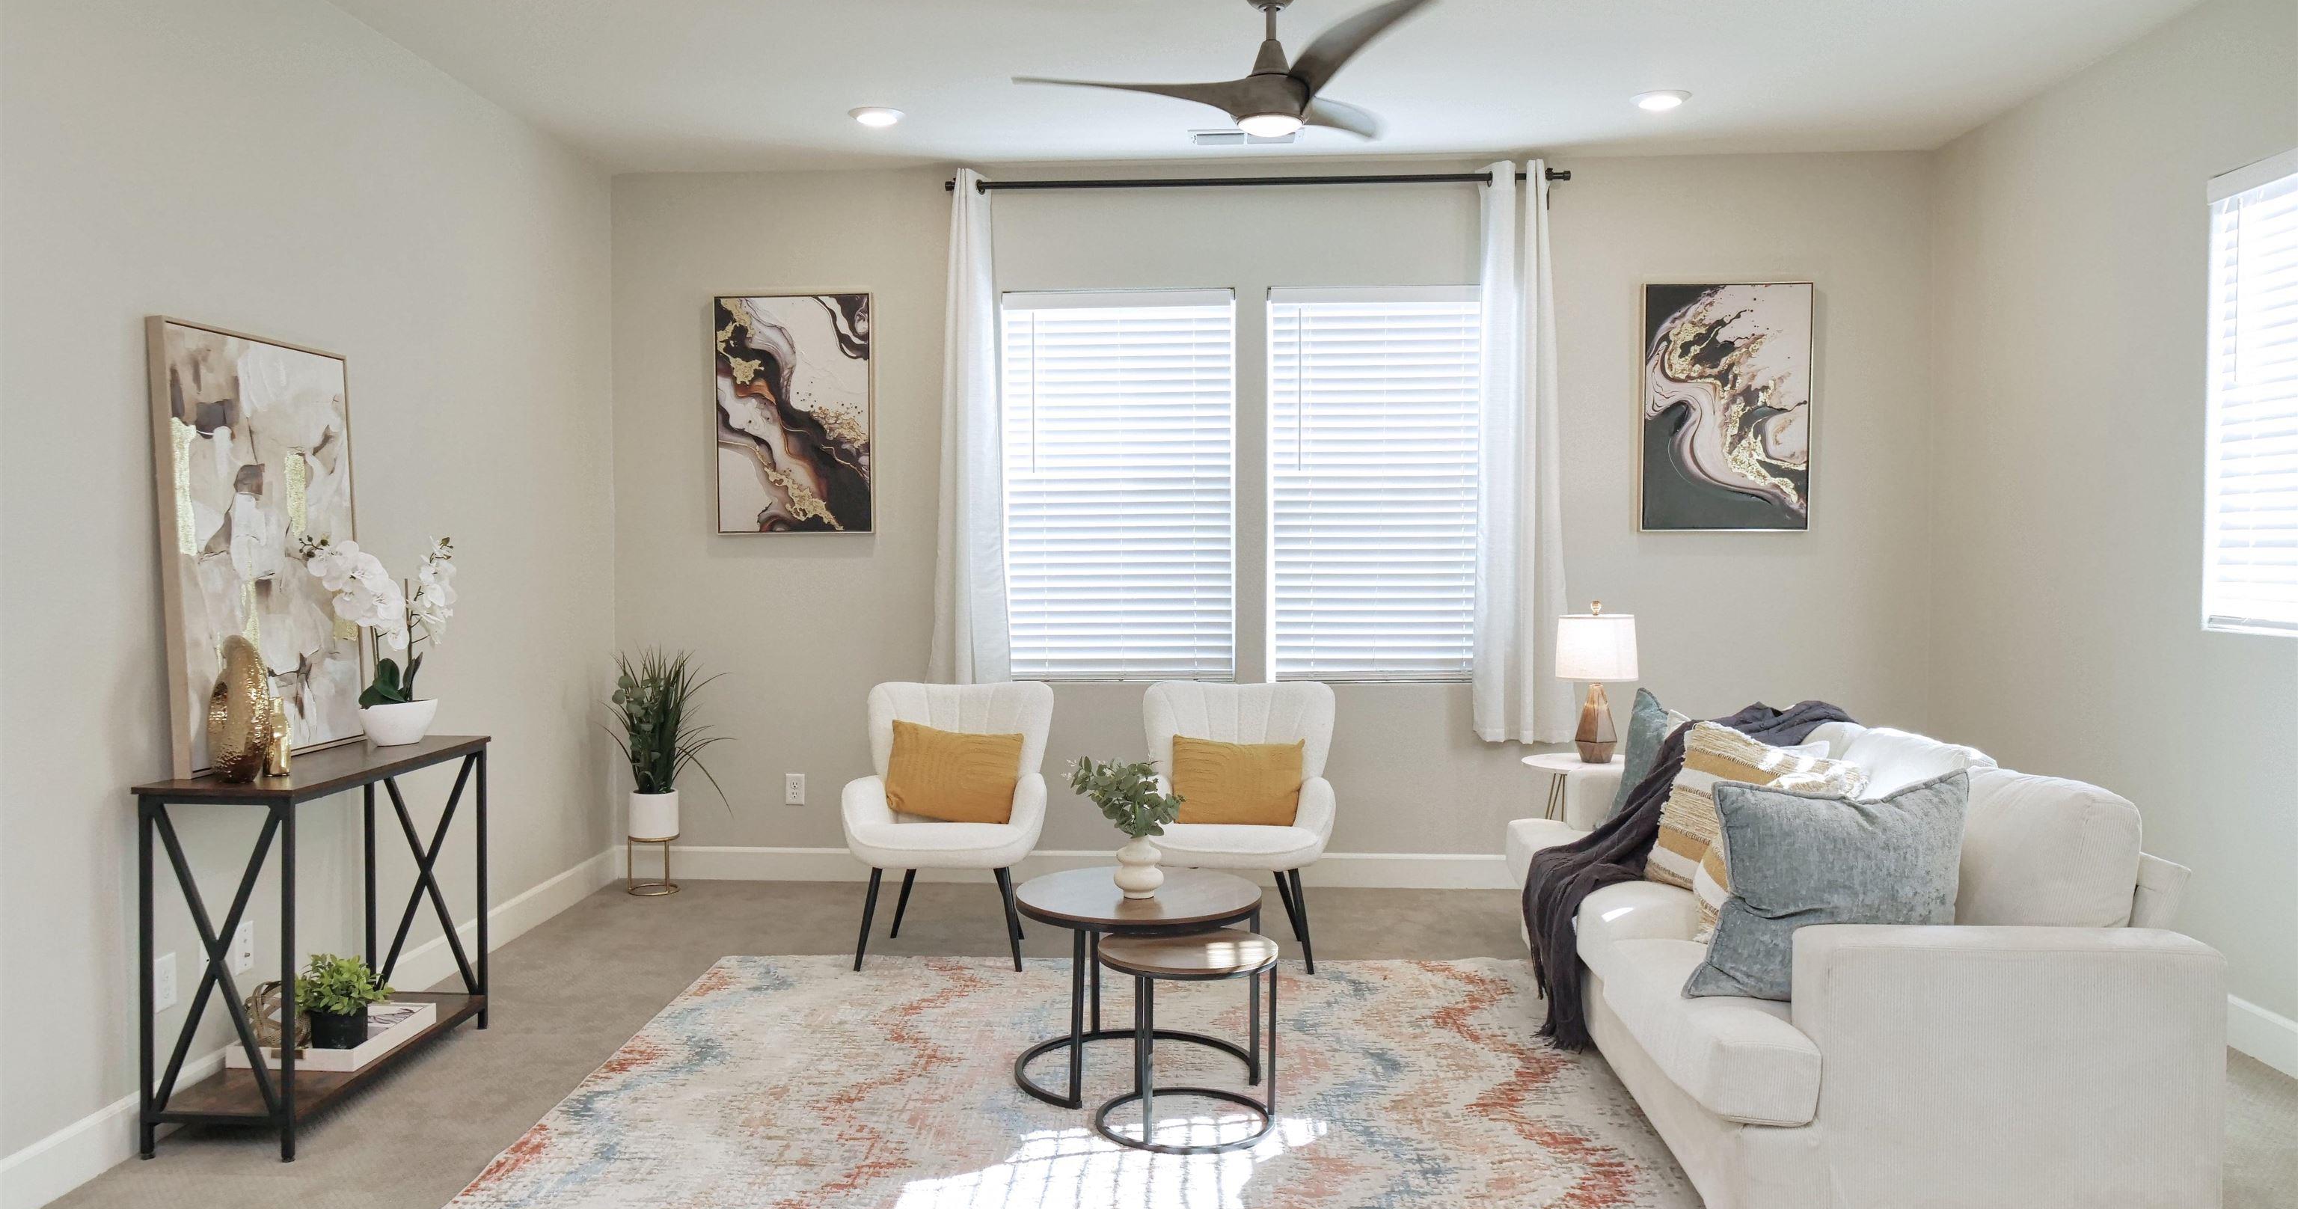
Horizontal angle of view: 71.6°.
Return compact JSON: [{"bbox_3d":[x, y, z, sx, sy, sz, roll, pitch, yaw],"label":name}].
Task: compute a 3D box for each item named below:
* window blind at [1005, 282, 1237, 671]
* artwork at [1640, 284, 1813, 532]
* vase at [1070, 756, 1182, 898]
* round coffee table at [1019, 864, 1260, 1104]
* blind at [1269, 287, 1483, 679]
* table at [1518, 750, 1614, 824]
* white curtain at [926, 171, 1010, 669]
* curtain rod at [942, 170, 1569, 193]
[{"bbox_3d":[-0.114,-0.456,6.165,0.903,1.497,0.071,0,2,3],"label":"window blind"},{"bbox_3d":[2.150,-0.729,5.935,0.619,0.923,0.040,0,2,3],"label":"artwork"},{"bbox_3d":[-0.057,0.547,3.902,0.275,0.335,0.220,0,2,3],"label":"vase"},{"bbox_3d":[-0.021,0.949,4.035,0.624,0.457,0.624,0,2,3],"label":"round coffee table"},{"bbox_3d":[0.915,-0.462,6.117,0.914,1.497,0.071,0,2,3],"label":"blind"},{"bbox_3d":[1.503,0.821,5.371,0.480,0.570,0.480,0,2,3],"label":"table"},{"bbox_3d":[-0.683,-0.555,6.007,0.335,2.150,0.120,0,2,3],"label":"white curtain"},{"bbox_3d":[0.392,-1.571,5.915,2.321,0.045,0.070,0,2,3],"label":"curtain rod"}]

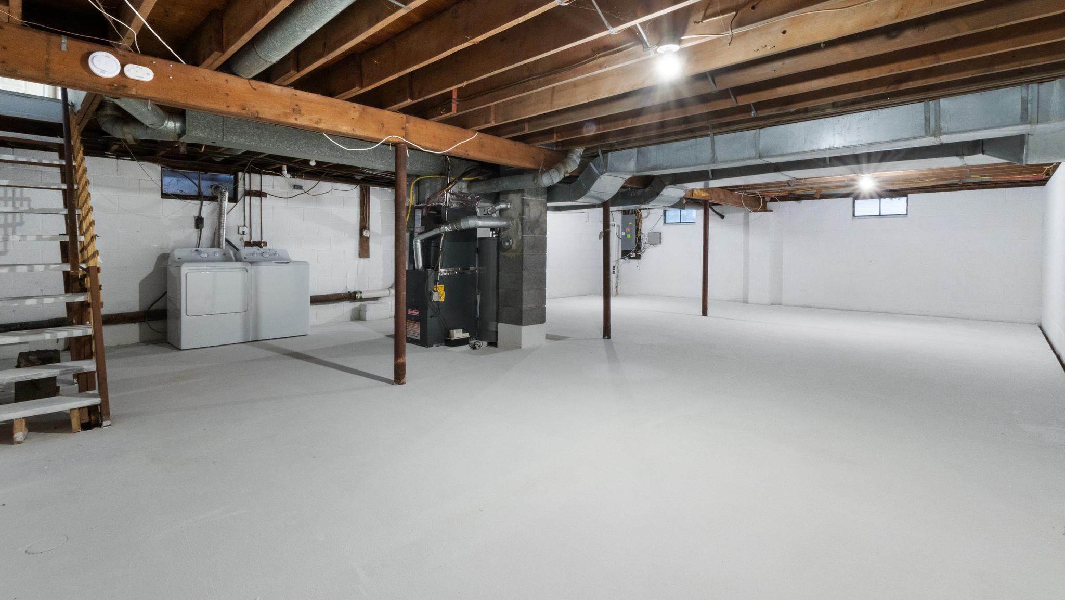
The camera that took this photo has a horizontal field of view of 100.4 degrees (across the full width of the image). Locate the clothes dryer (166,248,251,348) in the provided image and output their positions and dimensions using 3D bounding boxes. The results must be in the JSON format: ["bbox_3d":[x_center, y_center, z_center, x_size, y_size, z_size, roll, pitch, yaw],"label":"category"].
[{"bbox_3d":[-3.850,-0.042,5.292,0.700,1.110,0.690,5,7,44],"label":"clothes dryer"}]

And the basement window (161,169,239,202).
[{"bbox_3d":[-4.120,-1.427,5.492,0.780,0.390,0.090,-5,7,-45],"label":"basement window"}]

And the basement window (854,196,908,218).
[{"bbox_3d":[6.090,-1.637,7.770,0.770,0.375,0.100,5,7,40],"label":"basement window"}]

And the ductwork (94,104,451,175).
[{"bbox_3d":[-2.021,-1.418,4.053,2.800,0.240,0.280,-5,7,-44],"label":"ductwork"}]

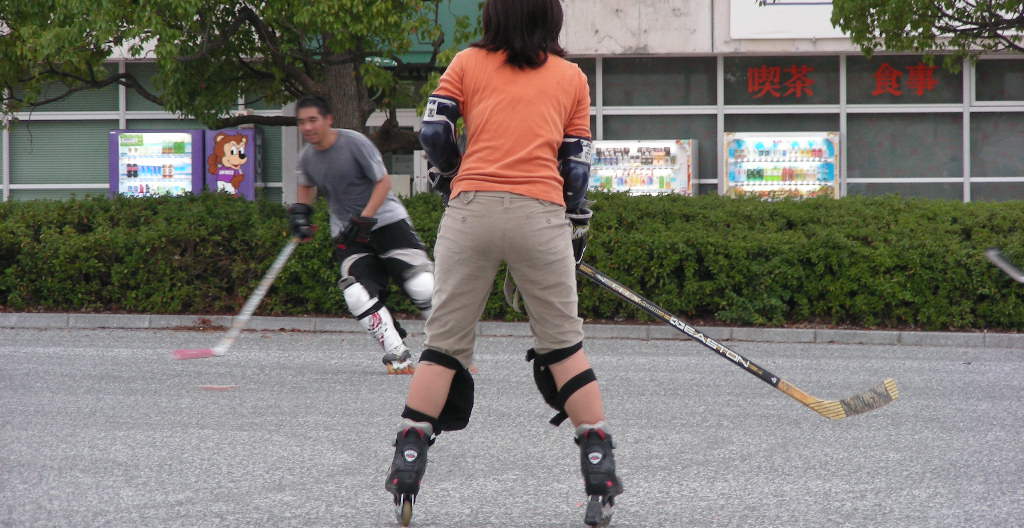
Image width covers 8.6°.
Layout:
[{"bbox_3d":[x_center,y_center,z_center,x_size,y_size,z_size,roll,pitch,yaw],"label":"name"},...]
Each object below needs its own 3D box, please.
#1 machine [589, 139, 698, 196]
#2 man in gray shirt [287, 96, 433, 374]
[{"bbox_3d":[1.524,-0.557,80.869,1.350,1.830,0.730,0,1,9],"label":"machine"},{"bbox_3d":[-0.731,-0.151,35.400,0.660,1.445,0.760,0,1,35],"label":"man in gray shirt"}]

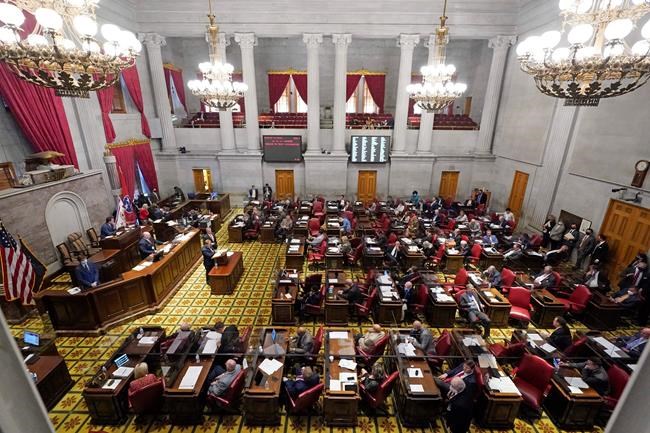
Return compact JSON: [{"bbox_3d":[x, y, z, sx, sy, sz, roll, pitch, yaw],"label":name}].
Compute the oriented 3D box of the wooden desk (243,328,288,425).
[{"bbox_3d":[-1.177,3.465,6.428,0.680,0.800,1.820,1,19,1],"label":"wooden desk"}]

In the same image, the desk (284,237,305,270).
[{"bbox_3d":[-1.206,1.568,12.534,0.690,0.750,1.900,0,18,1],"label":"desk"}]

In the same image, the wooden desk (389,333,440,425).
[{"bbox_3d":[1.960,3.554,6.569,0.690,0.750,1.900,0,18,1],"label":"wooden desk"}]

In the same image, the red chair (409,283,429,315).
[{"bbox_3d":[2.747,2.608,8.665,0.660,1.080,0.600,-1,19,-5],"label":"red chair"}]

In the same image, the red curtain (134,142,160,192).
[{"bbox_3d":[-10.609,-2.266,17.407,0.250,4.000,1.650,1,19,1],"label":"red curtain"}]

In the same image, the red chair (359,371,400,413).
[{"bbox_3d":[1.091,3.570,6.085,0.630,0.950,0.680,-14,24,-36],"label":"red chair"}]

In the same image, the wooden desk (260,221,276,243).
[{"bbox_3d":[-2.809,0.690,14.898,0.702,0.770,1.750,0,18,0],"label":"wooden desk"}]

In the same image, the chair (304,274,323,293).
[{"bbox_3d":[-0.465,2.269,9.570,0.630,1.060,0.670,-11,22,-30],"label":"chair"}]

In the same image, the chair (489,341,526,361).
[{"bbox_3d":[4.240,3.263,7.003,0.630,0.950,0.680,-8,21,-22],"label":"chair"}]

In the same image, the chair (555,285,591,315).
[{"bbox_3d":[7.467,2.641,8.849,0.690,1.080,0.670,4,19,10],"label":"chair"}]

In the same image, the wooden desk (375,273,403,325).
[{"bbox_3d":[1.921,2.539,9.284,0.680,0.790,1.900,0,19,-1],"label":"wooden desk"}]

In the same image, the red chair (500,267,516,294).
[{"bbox_3d":[5.908,2.317,9.813,0.690,1.080,0.670,-3,19,-9],"label":"red chair"}]

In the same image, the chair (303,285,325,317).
[{"bbox_3d":[-0.292,2.612,8.577,0.660,1.030,0.640,5,19,15],"label":"chair"}]

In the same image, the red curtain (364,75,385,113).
[{"bbox_3d":[3.489,-8.514,20.586,1.500,2.750,0.250,0,19,-1],"label":"red curtain"}]

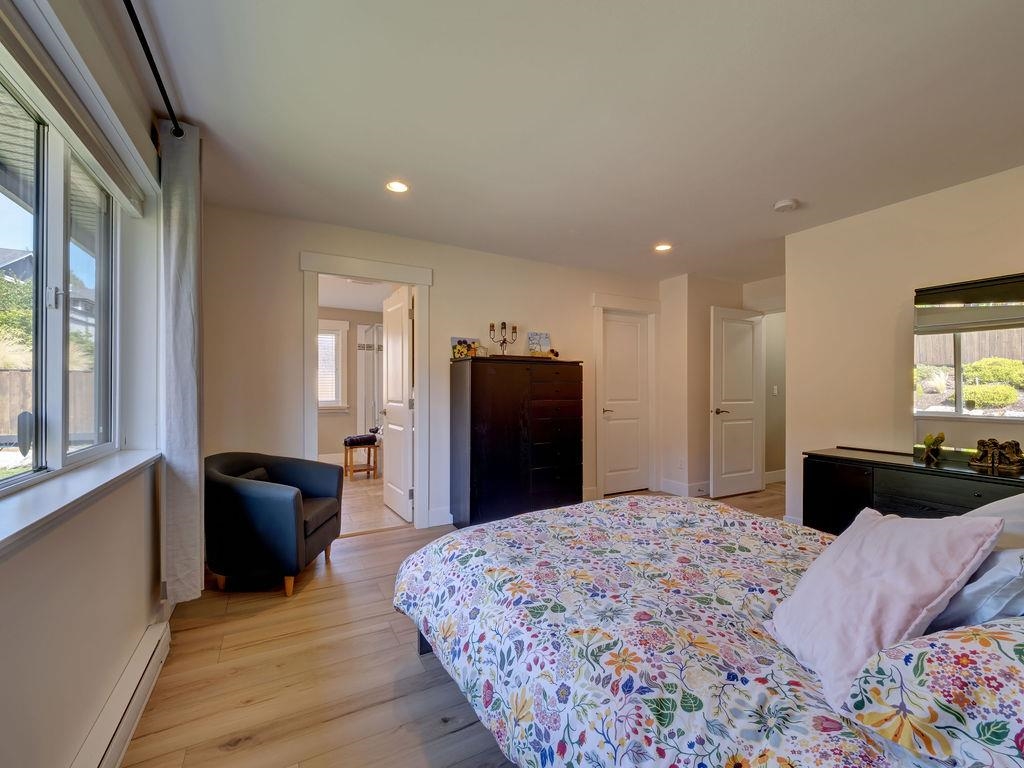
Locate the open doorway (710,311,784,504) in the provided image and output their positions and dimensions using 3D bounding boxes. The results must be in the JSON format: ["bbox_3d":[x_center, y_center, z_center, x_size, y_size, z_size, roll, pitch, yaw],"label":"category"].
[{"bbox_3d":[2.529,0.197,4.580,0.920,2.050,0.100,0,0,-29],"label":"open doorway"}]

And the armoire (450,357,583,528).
[{"bbox_3d":[0.059,0.510,3.743,1.135,1.405,0.460,0,0,-29],"label":"armoire"}]

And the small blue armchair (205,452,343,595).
[{"bbox_3d":[-1.526,0.828,2.611,0.650,0.765,0.640,0,0,1],"label":"small blue armchair"}]

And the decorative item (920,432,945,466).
[{"bbox_3d":[2.505,0.384,2.462,0.080,0.185,0.090,0,0,-29],"label":"decorative item"}]

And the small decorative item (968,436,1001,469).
[{"bbox_3d":[2.714,0.399,2.371,0.090,0.155,0.110,0,0,-29],"label":"small decorative item"}]

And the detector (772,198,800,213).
[{"bbox_3d":[1.861,-1.210,2.807,0.145,0.048,0.145,0,0,0],"label":"detector"}]

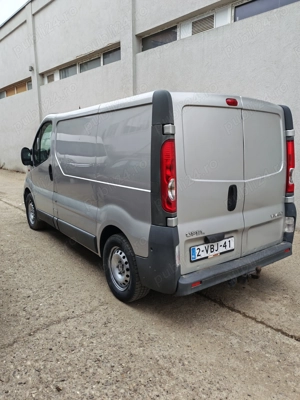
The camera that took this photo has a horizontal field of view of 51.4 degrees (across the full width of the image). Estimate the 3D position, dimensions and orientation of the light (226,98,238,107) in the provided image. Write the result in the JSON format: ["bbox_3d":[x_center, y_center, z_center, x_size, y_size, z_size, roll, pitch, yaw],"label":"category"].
[{"bbox_3d":[0.723,-0.856,2.734,0.145,0.058,0.040,-8,13,-35],"label":"light"}]

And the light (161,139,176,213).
[{"bbox_3d":[0.142,-0.173,2.414,0.130,0.570,0.100,-8,13,-35],"label":"light"}]

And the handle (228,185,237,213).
[{"bbox_3d":[0.748,-0.011,2.809,0.100,0.235,0.045,-8,13,-35],"label":"handle"}]

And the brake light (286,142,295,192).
[{"bbox_3d":[1.500,-0.357,3.370,0.130,0.570,0.100,-8,13,-35],"label":"brake light"}]

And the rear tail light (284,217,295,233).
[{"bbox_3d":[1.528,0.272,3.415,0.125,0.175,0.080,-8,13,-35],"label":"rear tail light"}]

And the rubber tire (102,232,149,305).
[{"bbox_3d":[-0.227,0.668,3.158,0.210,0.660,0.665,-8,13,-35],"label":"rubber tire"}]

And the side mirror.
[{"bbox_3d":[-1.974,-0.689,4.980,0.185,0.285,0.155,-8,13,-35],"label":"side mirror"}]

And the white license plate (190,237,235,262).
[{"bbox_3d":[0.552,0.420,2.694,0.530,0.120,0.020,-8,13,-35],"label":"white license plate"}]

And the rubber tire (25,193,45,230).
[{"bbox_3d":[-2.032,0.225,5.636,0.210,0.660,0.665,-8,13,-35],"label":"rubber tire"}]

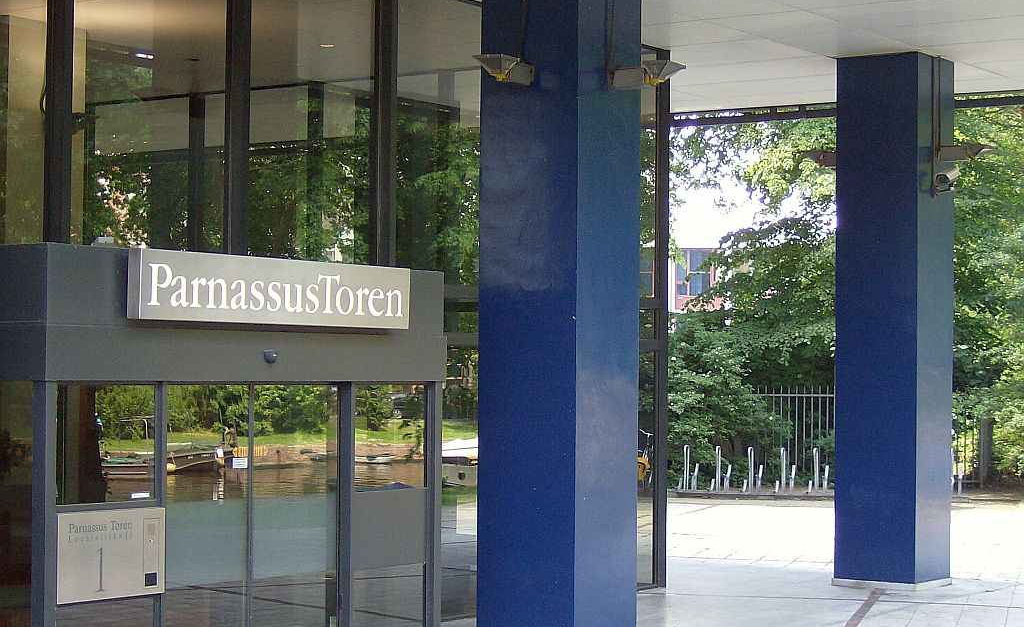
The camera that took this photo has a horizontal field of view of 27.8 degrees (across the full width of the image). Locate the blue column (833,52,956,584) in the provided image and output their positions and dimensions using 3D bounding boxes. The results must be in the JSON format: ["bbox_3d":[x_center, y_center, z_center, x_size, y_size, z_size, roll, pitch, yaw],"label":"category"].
[{"bbox_3d":[3.985,0.054,21.562,0.906,5.400,0.906,-1,-2,34],"label":"blue column"}]

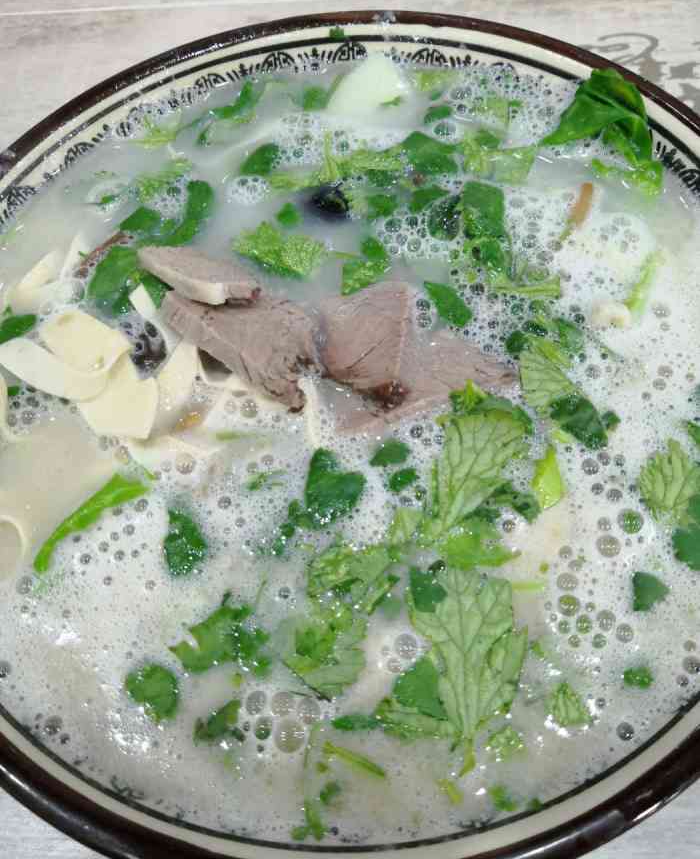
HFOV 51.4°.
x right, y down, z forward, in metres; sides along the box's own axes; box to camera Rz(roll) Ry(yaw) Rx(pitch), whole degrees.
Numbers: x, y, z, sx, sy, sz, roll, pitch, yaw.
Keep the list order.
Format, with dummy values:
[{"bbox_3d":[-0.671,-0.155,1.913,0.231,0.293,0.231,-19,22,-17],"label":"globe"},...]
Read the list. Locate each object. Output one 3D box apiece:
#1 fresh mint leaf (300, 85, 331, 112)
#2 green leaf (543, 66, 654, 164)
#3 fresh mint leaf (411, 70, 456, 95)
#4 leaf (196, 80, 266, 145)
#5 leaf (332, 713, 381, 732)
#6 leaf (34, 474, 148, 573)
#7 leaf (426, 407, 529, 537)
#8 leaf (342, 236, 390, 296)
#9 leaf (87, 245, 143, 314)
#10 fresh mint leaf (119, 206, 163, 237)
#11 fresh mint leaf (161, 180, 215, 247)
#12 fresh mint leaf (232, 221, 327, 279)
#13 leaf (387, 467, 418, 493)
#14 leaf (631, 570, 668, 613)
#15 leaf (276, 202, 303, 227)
[{"bbox_3d":[-0.011,-0.110,0.243,0.010,0.004,0.011,-4,65,3],"label":"fresh mint leaf"},{"bbox_3d":[0.074,-0.094,0.212,0.031,0.014,0.024,11,66,10],"label":"green leaf"},{"bbox_3d":[0.027,-0.111,0.231,0.014,0.004,0.010,0,65,4],"label":"fresh mint leaf"},{"bbox_3d":[-0.038,-0.100,0.231,0.013,0.006,0.032,37,73,19],"label":"leaf"},{"bbox_3d":[0.002,0.065,0.160,0.011,0.004,0.003,1,65,5],"label":"leaf"},{"bbox_3d":[-0.067,0.023,0.184,0.033,0.008,0.010,-40,68,-14],"label":"leaf"},{"bbox_3d":[0.032,0.010,0.178,0.022,0.008,0.035,6,66,7],"label":"leaf"},{"bbox_3d":[0.003,-0.048,0.212,0.020,0.006,0.014,-29,66,-9],"label":"leaf"},{"bbox_3d":[-0.068,-0.044,0.212,0.014,0.007,0.023,8,66,8],"label":"leaf"},{"bbox_3d":[-0.061,-0.062,0.214,0.013,0.005,0.010,5,65,7],"label":"fresh mint leaf"},{"bbox_3d":[-0.047,-0.064,0.214,0.010,0.005,0.025,12,66,10],"label":"fresh mint leaf"},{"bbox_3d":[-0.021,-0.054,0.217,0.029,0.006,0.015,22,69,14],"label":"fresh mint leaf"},{"bbox_3d":[0.013,0.013,0.184,0.009,0.004,0.004,-42,69,-14],"label":"leaf"},{"bbox_3d":[0.069,0.038,0.167,0.008,0.004,0.009,5,65,7],"label":"leaf"},{"bbox_3d":[-0.018,-0.062,0.211,0.006,0.003,0.007,37,73,19],"label":"leaf"}]

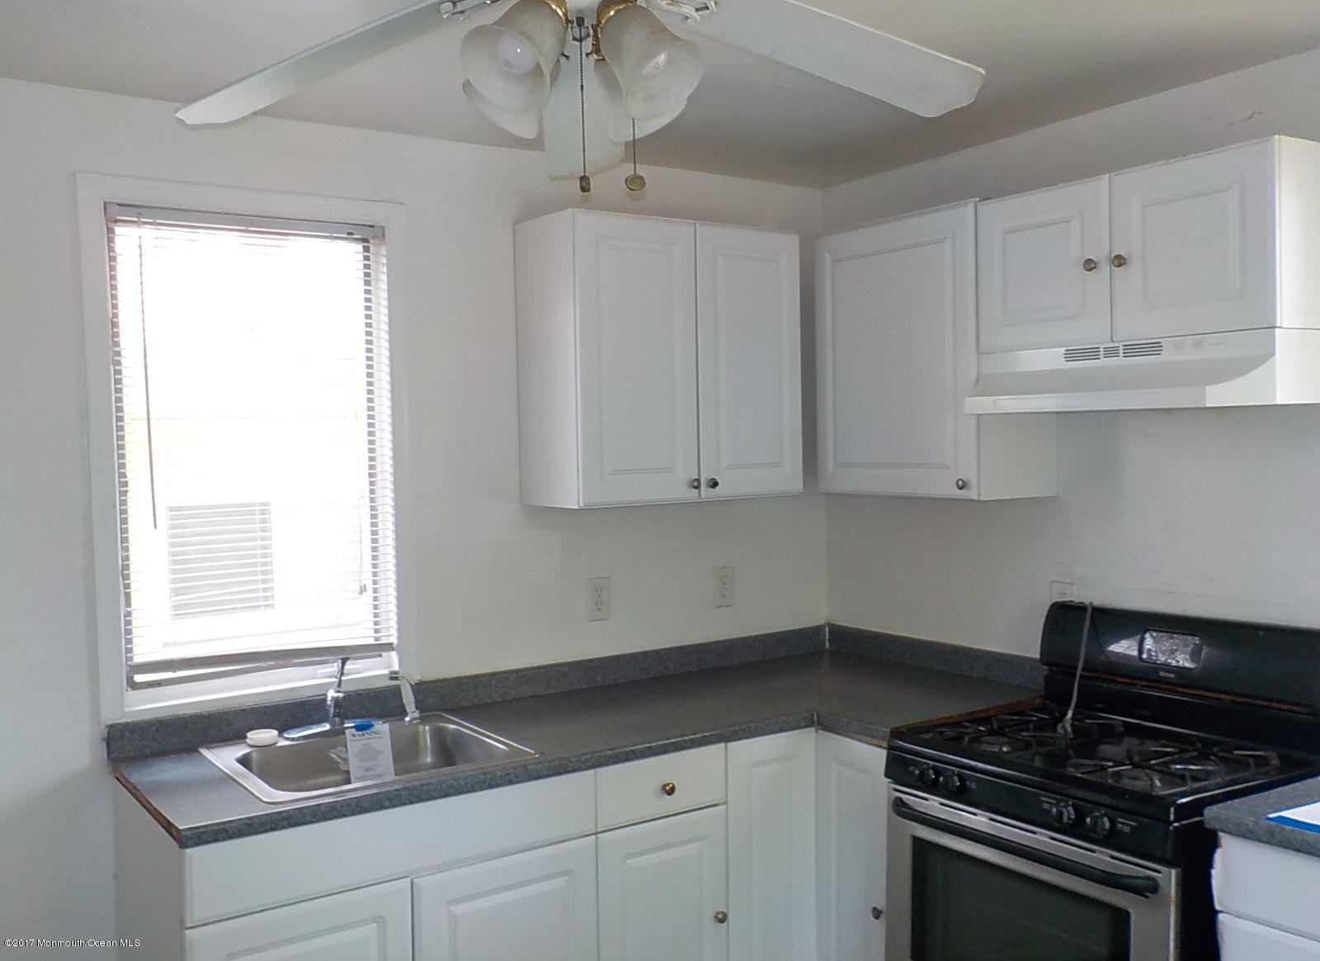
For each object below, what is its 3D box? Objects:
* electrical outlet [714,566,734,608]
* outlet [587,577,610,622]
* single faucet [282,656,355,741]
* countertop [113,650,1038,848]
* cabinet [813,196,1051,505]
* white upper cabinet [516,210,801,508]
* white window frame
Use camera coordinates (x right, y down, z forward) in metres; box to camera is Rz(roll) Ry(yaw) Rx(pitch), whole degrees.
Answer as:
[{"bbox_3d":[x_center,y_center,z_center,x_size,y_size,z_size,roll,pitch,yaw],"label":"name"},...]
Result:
[{"bbox_3d":[0.206,0.335,3.591,0.073,0.120,0.010,-2,3,-33],"label":"electrical outlet"},{"bbox_3d":[-0.175,0.348,3.343,0.073,0.120,0.010,-2,3,-33],"label":"outlet"},{"bbox_3d":[-0.787,0.535,2.807,0.232,0.183,0.180,-2,2,-25],"label":"single faucet"},{"bbox_3d":[-0.092,0.635,2.876,2.197,0.045,0.893,-2,3,-33],"label":"countertop"},{"bbox_3d":[0.767,-0.339,3.227,0.313,0.762,0.591,-3,3,-35],"label":"cabinet"},{"bbox_3d":[0.011,-0.328,3.267,0.754,0.768,0.313,-2,3,-33],"label":"white upper cabinet"},{"bbox_3d":[-0.996,-0.082,2.827,0.773,1.255,0.090,-2,3,-33],"label":"white window frame"}]

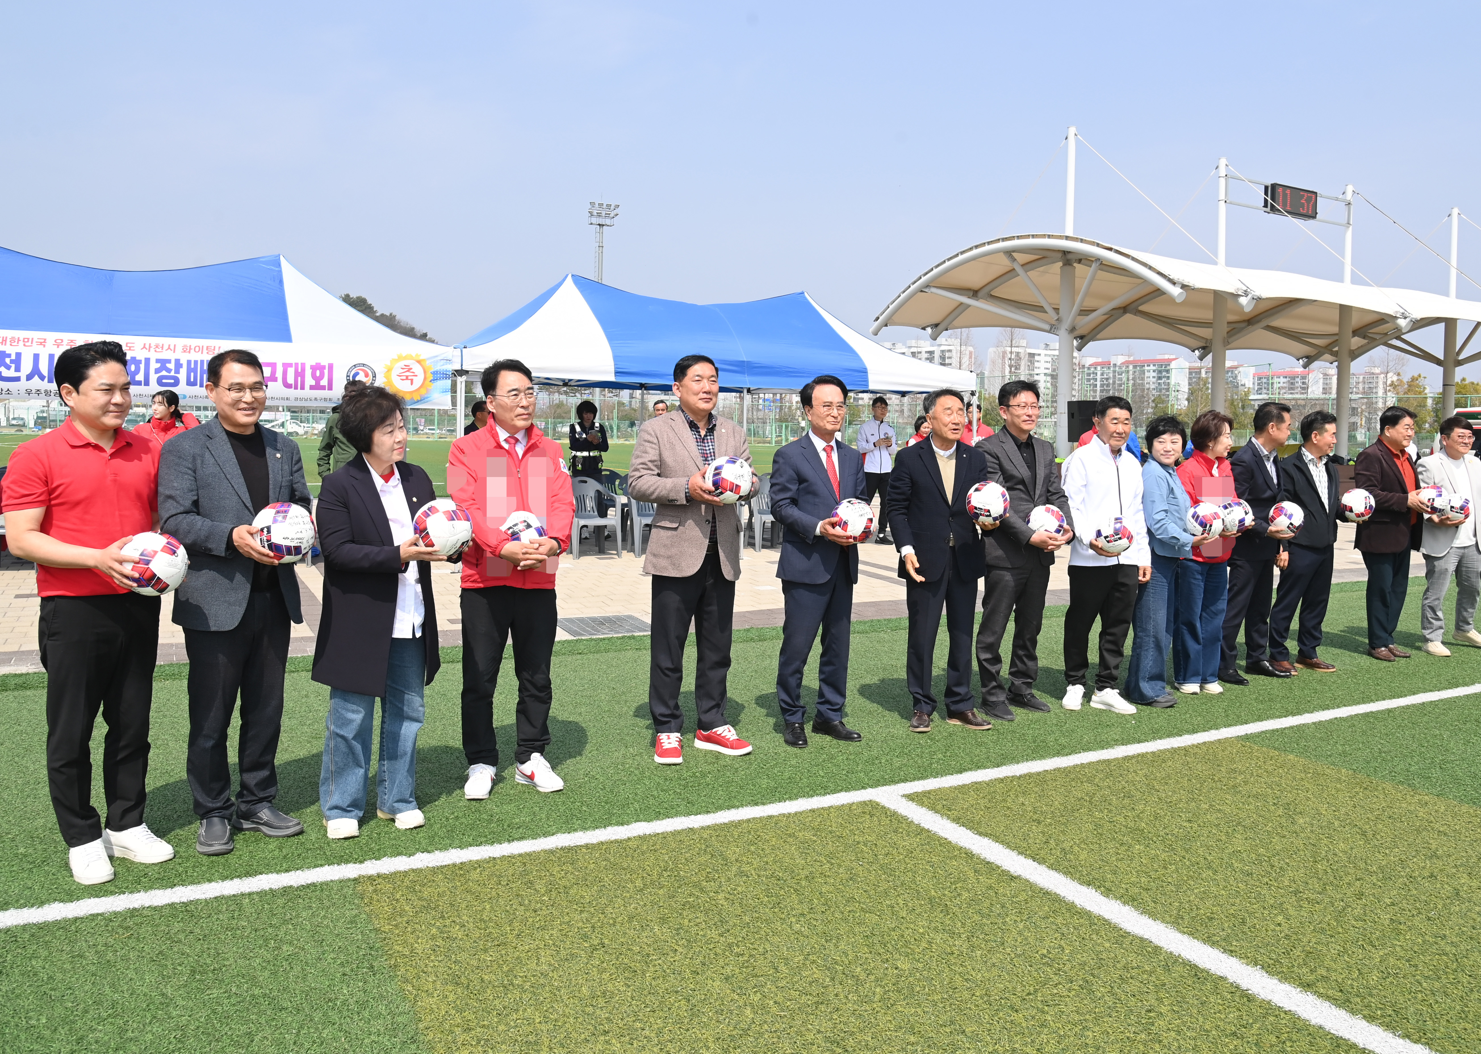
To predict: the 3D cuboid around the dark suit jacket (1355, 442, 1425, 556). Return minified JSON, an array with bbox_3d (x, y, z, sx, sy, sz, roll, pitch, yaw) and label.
[{"bbox_3d":[4.579,-0.205,7.450,0.520,0.790,0.420,-3,6,-36],"label":"dark suit jacket"}]

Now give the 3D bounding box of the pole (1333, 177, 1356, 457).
[{"bbox_3d":[15.418,-4.852,26.912,0.320,7.600,0.320,-3,5,-27],"label":"pole"}]

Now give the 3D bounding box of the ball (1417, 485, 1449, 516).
[{"bbox_3d":[4.869,-0.188,7.400,0.218,0.218,0.218,-2,6,-27],"label":"ball"}]

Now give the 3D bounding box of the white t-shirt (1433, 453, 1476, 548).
[{"bbox_3d":[5.085,-0.193,7.500,0.450,0.700,0.260,1,5,-3],"label":"white t-shirt"}]

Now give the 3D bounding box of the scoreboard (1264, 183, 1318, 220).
[{"bbox_3d":[13.574,-8.017,26.000,1.600,0.690,0.320,-2,5,-27],"label":"scoreboard"}]

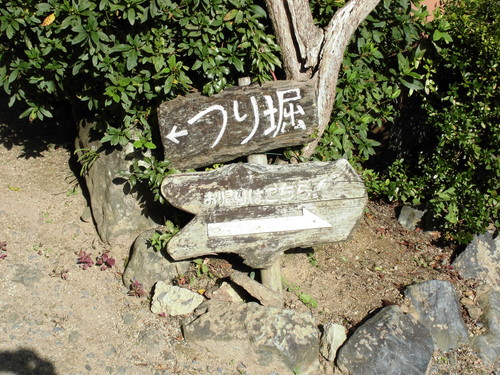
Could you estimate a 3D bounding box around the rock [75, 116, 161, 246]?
[{"bbox_3d":[-0.498,-0.027,3.105,0.241,0.425,0.265,4,26,9],"label":"rock"}]

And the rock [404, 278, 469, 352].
[{"bbox_3d":[0.583,0.400,2.541,0.141,0.153,0.141,-9,27,-18],"label":"rock"}]

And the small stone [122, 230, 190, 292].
[{"bbox_3d":[-0.325,0.258,2.846,0.198,0.141,0.168,7,27,13],"label":"small stone"}]

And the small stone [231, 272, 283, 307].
[{"bbox_3d":[0.021,0.334,2.686,0.162,0.045,0.068,17,31,31],"label":"small stone"}]

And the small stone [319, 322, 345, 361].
[{"bbox_3d":[0.251,0.469,2.467,0.086,0.093,0.086,0,26,0],"label":"small stone"}]

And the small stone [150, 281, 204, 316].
[{"bbox_3d":[-0.239,0.369,2.699,0.179,0.070,0.134,0,26,0],"label":"small stone"}]

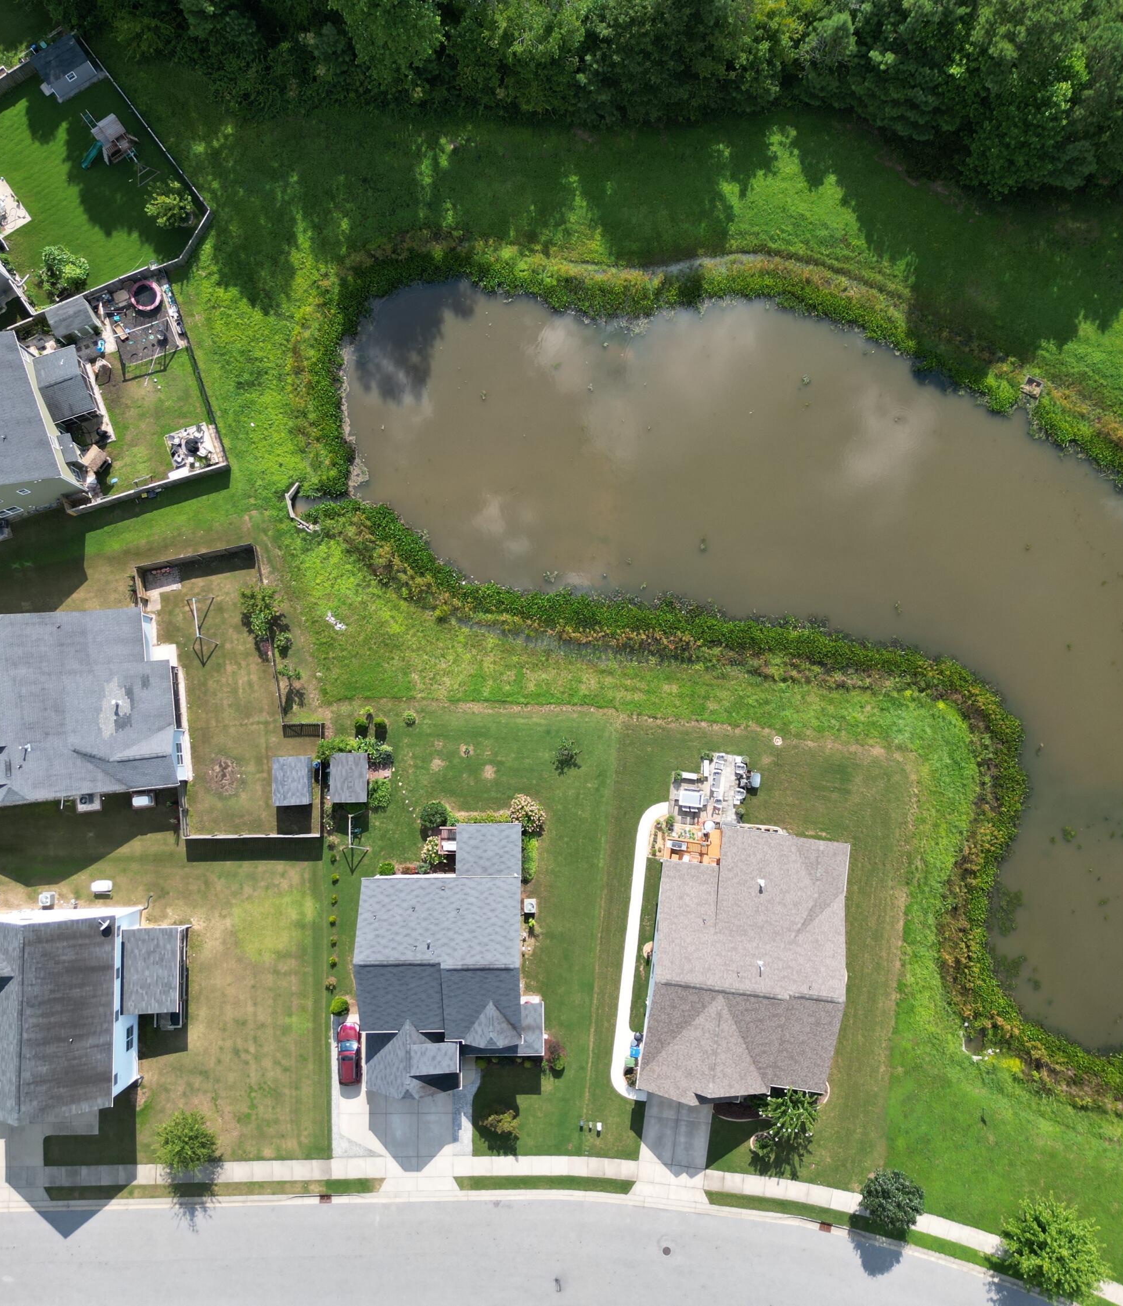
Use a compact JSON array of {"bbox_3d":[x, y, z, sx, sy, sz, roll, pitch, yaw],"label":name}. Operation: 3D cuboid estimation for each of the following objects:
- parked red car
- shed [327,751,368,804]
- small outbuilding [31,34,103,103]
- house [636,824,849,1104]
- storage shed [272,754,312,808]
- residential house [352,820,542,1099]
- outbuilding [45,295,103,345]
[{"bbox_3d":[-16.371,31.075,93.502,1.820,1.660,4.640,0,86,0],"label":"parked red car"},{"bbox_3d":[-16.460,9.805,94.596,2.900,2.800,3.820,0,86,0],"label":"shed"},{"bbox_3d":[-40.840,-48.147,99.043,3.730,2.900,2.650,-31,86,-2],"label":"small outbuilding"},{"bbox_3d":[13.857,23.515,90.865,14.100,8.200,20.350,7,86,0],"label":"house"},{"bbox_3d":[-20.902,10.042,94.570,2.650,2.800,3.750,-4,86,0],"label":"storage shed"},{"bbox_3d":[-8.080,22.839,90.229,13.450,9.500,19.750,0,86,0],"label":"residential house"},{"bbox_3d":[-39.385,-26.840,97.477,3.250,2.700,2.350,-25,86,-2],"label":"outbuilding"}]

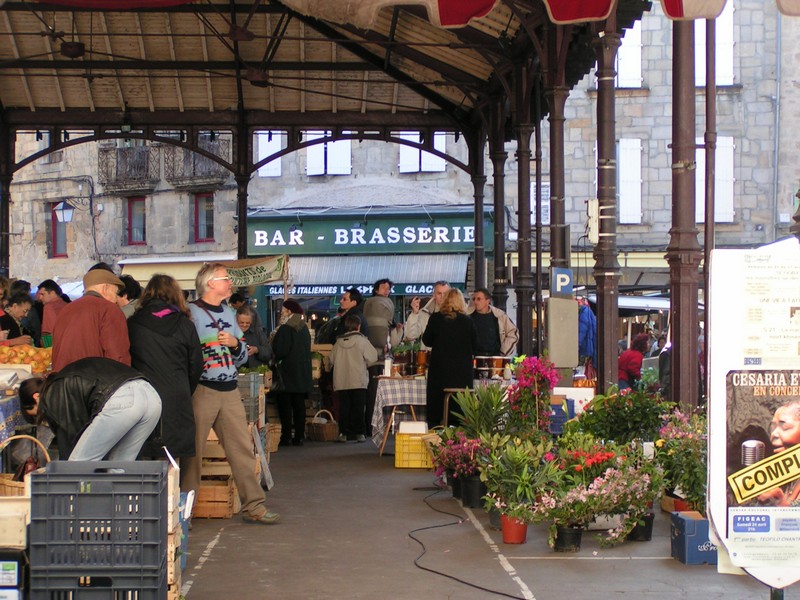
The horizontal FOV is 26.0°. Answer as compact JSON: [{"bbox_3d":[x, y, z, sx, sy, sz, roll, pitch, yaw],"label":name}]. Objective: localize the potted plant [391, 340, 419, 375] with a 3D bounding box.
[{"bbox_3d":[0.047,0.605,18.192,0.290,0.360,0.260,0,-1,0],"label":"potted plant"}]

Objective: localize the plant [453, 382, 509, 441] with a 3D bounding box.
[{"bbox_3d":[0.610,1.092,13.300,0.450,0.840,0.450,0,-1,-2],"label":"plant"}]

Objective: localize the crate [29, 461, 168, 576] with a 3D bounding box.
[{"bbox_3d":[-0.967,0.695,5.636,0.400,0.300,0.580,0,-1,-6],"label":"crate"}]

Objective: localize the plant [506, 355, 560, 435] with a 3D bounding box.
[{"bbox_3d":[1.001,0.961,12.984,0.410,1.090,0.400,0,-1,0],"label":"plant"}]

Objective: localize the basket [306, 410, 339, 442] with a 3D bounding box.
[{"bbox_3d":[-0.908,1.466,20.276,0.380,0.363,0.300,0,-1,0],"label":"basket"}]

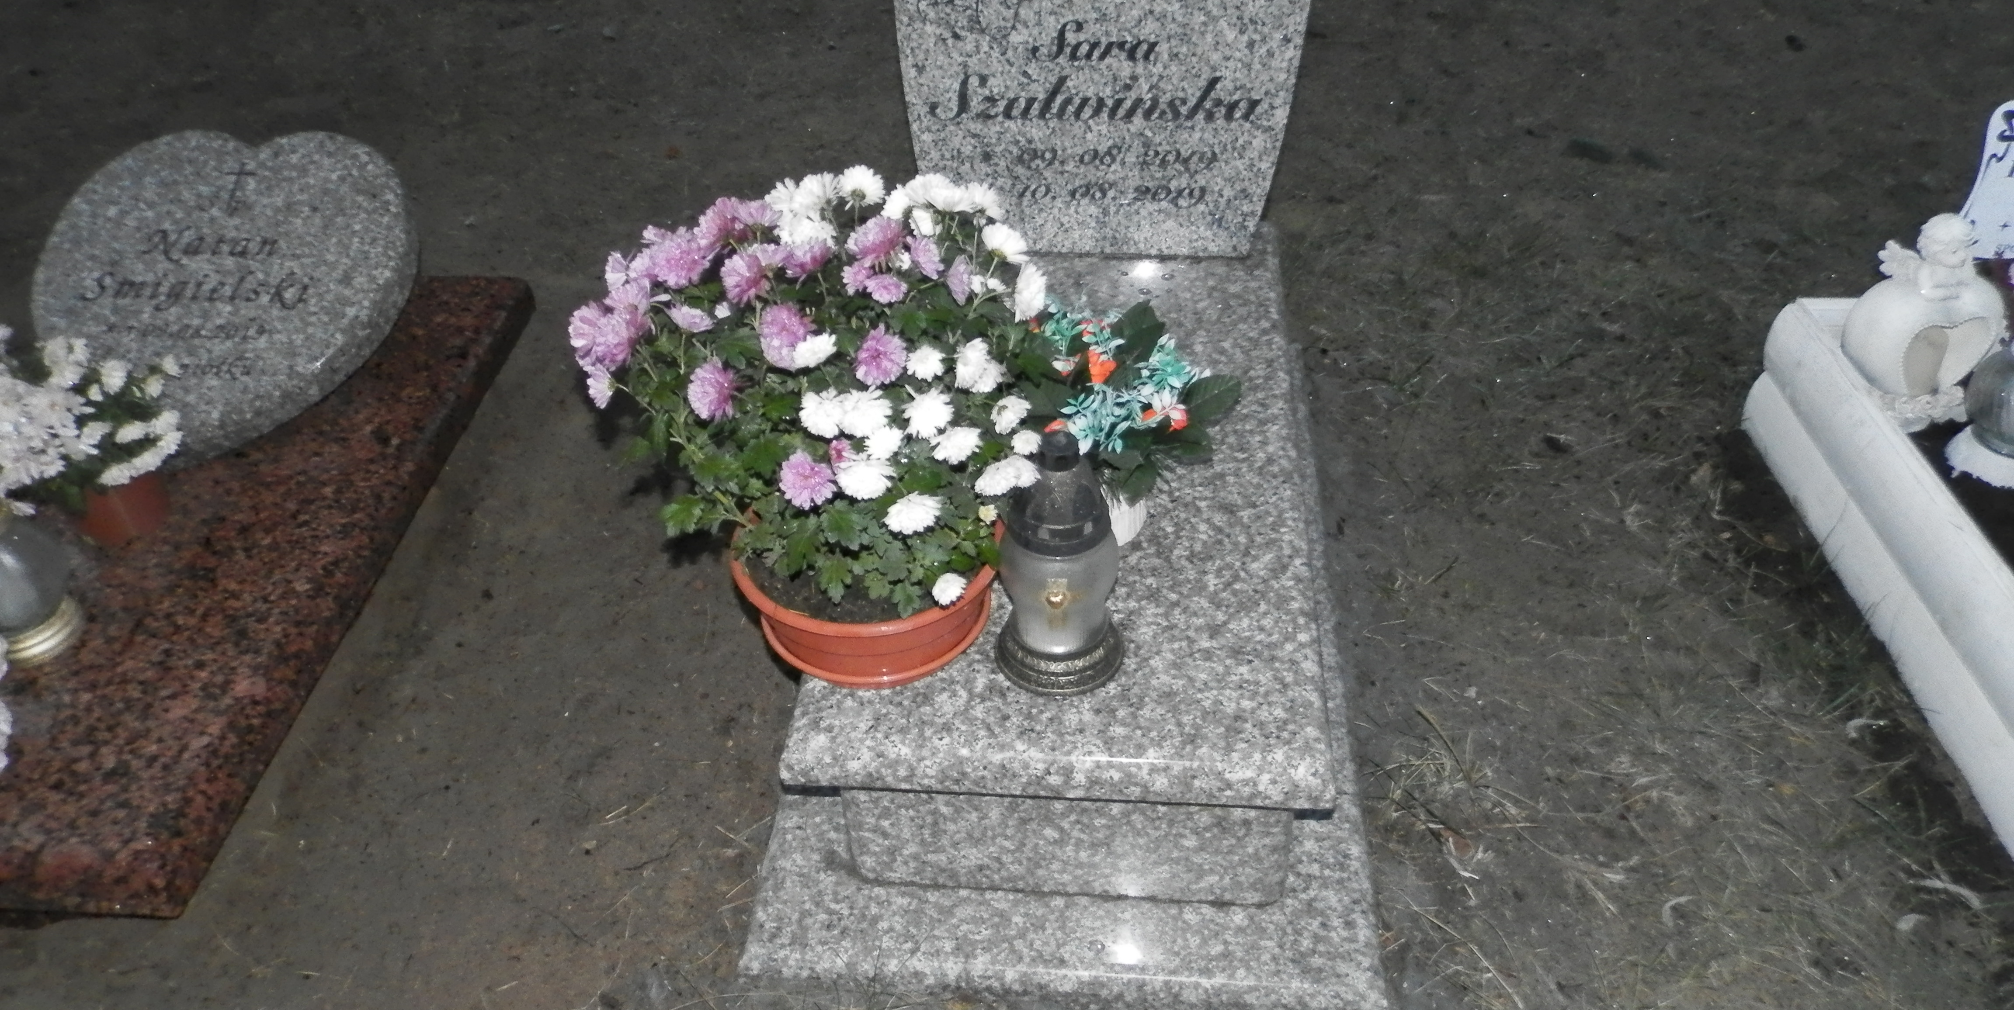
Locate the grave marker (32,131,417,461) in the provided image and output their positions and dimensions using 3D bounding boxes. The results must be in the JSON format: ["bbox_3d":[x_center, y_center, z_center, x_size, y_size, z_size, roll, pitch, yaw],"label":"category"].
[{"bbox_3d":[-1.217,-0.318,2.268,0.588,0.077,0.567,1,71,5],"label":"grave marker"}]

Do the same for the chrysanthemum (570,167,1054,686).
[{"bbox_3d":[-0.185,-0.085,1.464,0.454,0.456,0.435,2,37,6],"label":"chrysanthemum"}]

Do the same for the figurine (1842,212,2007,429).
[{"bbox_3d":[1.258,-0.259,2.000,0.186,0.292,0.166,7,38,12],"label":"figurine"}]

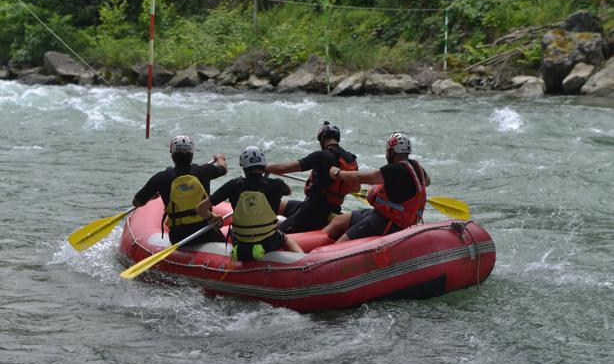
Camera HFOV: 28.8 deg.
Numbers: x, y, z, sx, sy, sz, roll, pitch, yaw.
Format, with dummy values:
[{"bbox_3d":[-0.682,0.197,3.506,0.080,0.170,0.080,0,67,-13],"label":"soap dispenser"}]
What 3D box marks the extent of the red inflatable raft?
[{"bbox_3d":[-0.040,0.630,10.850,3.700,0.800,1.800,5,9,33],"label":"red inflatable raft"}]

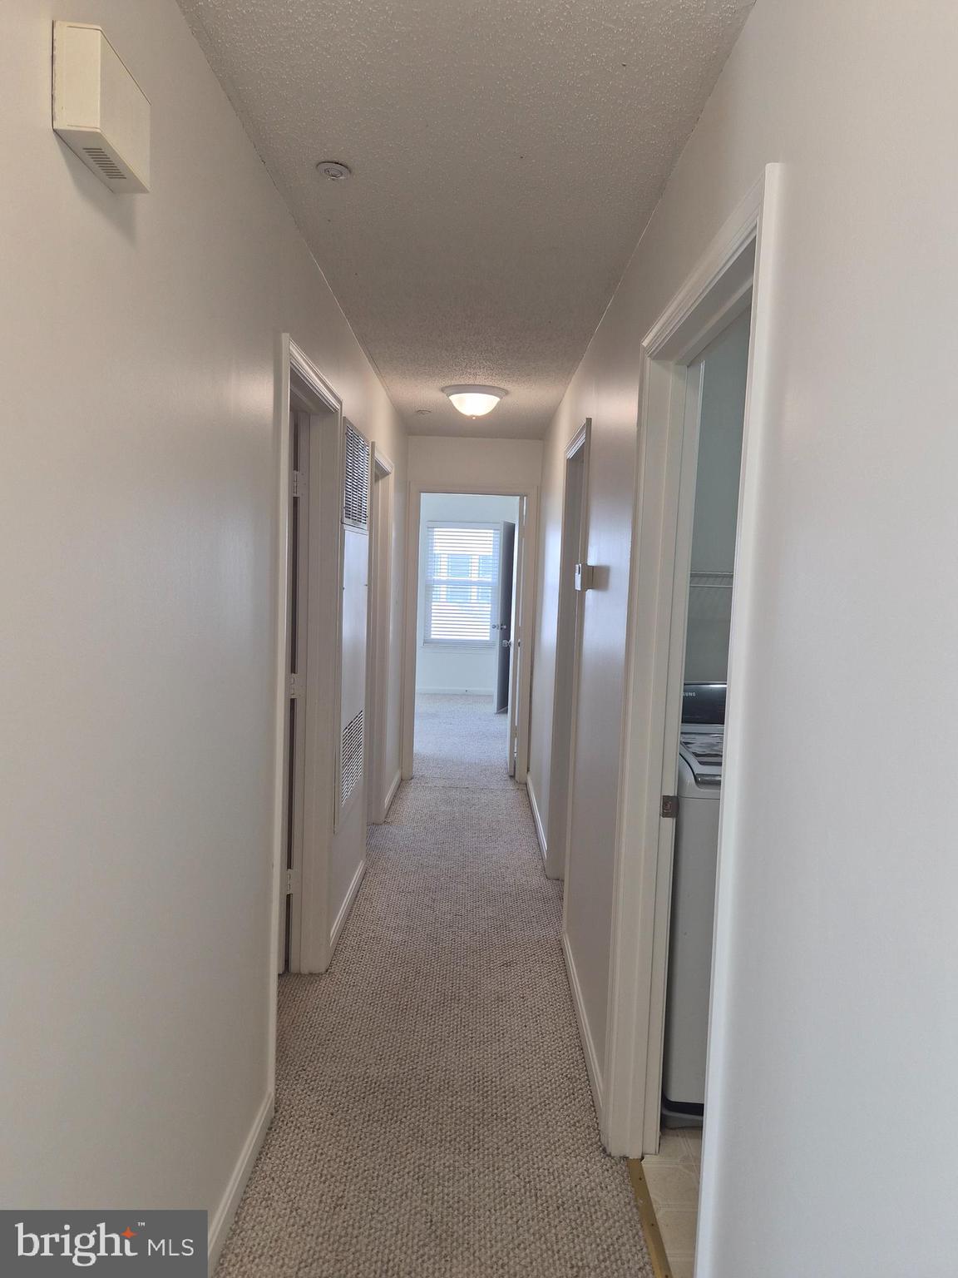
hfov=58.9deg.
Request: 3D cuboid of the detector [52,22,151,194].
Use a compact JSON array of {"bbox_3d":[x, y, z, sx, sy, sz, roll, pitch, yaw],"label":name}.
[{"bbox_3d":[-0.483,-0.680,1.100,0.057,0.126,0.162,2,5,0],"label":"detector"}]

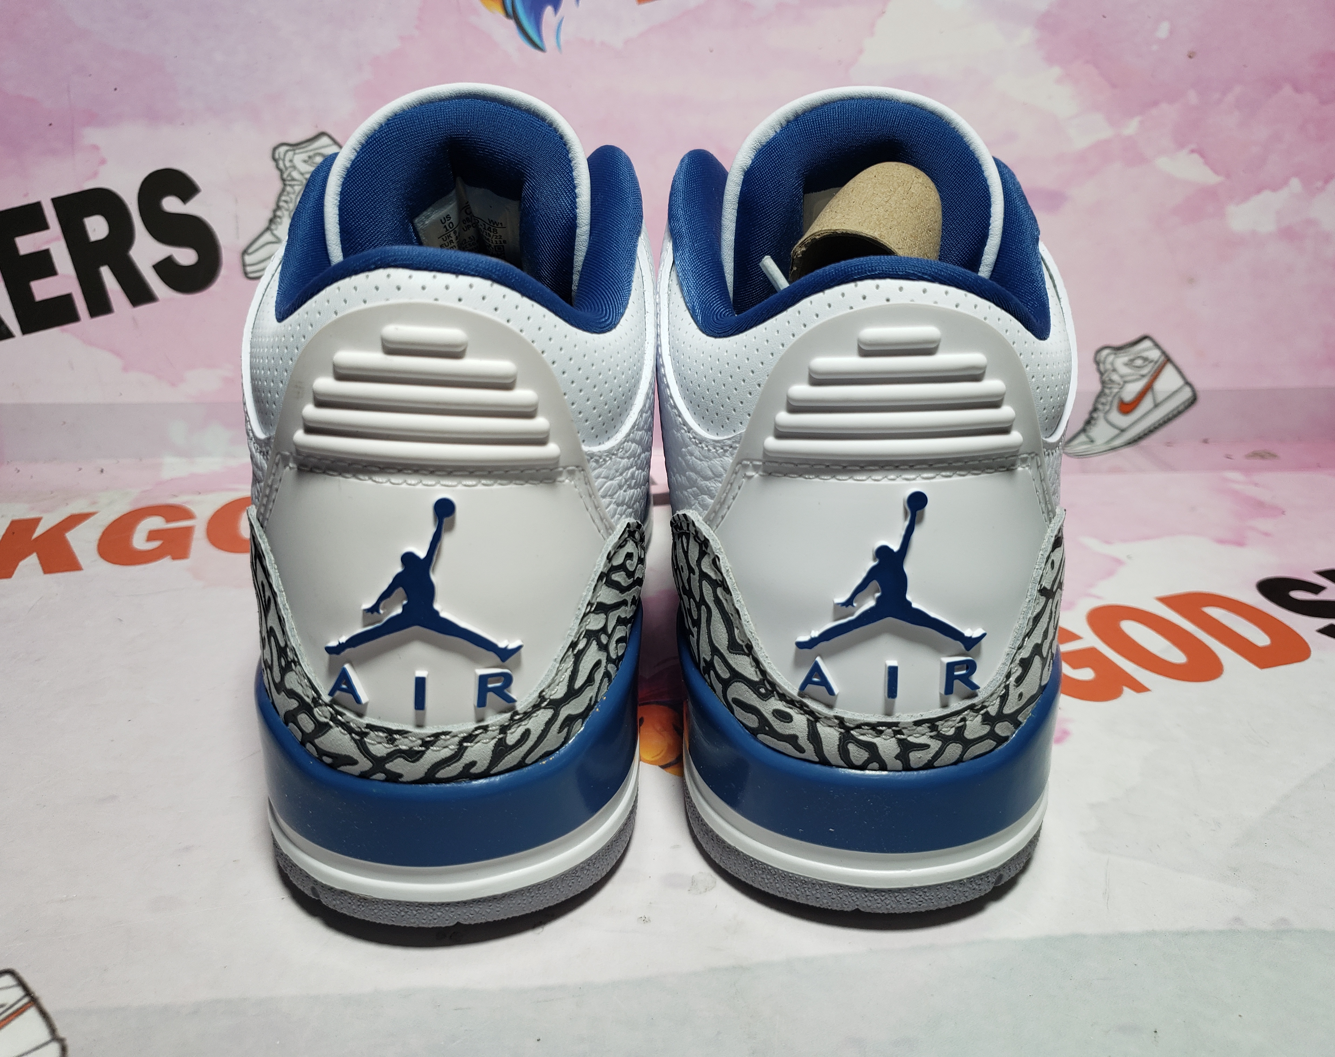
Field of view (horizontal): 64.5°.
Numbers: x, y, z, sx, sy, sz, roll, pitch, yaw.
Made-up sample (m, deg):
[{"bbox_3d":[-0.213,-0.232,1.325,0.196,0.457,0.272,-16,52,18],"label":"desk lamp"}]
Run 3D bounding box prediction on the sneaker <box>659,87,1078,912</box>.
[{"bbox_3d":[0.057,-0.050,0.330,0.113,0.160,0.300,2,23,5],"label":"sneaker"}]

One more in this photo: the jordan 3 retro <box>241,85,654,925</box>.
[{"bbox_3d":[-0.060,-0.049,0.327,0.113,0.160,0.300,-1,23,-5],"label":"jordan 3 retro"}]

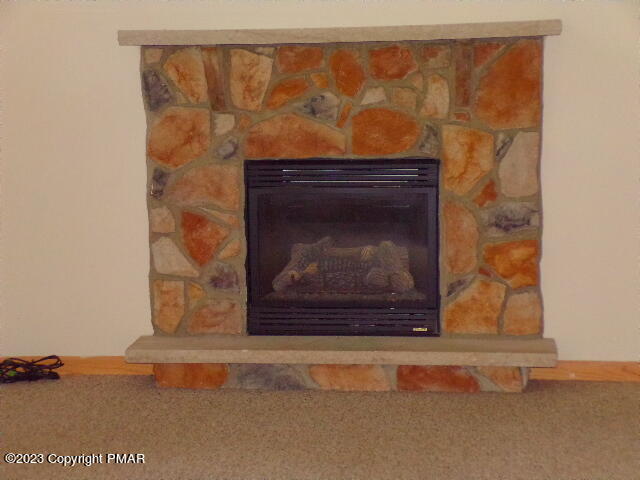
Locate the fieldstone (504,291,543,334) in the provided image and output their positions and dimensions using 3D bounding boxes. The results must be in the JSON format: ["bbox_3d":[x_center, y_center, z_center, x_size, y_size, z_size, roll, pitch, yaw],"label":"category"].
[{"bbox_3d":[0.948,0.337,6.407,0.175,0.203,0.070,0,7,7],"label":"fieldstone"}]

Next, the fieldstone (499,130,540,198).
[{"bbox_3d":[0.920,-0.349,6.330,0.187,0.299,0.075,0,7,7],"label":"fieldstone"}]

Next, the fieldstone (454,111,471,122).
[{"bbox_3d":[0.631,-0.548,6.056,0.070,0.053,0.045,0,8,8],"label":"fieldstone"}]

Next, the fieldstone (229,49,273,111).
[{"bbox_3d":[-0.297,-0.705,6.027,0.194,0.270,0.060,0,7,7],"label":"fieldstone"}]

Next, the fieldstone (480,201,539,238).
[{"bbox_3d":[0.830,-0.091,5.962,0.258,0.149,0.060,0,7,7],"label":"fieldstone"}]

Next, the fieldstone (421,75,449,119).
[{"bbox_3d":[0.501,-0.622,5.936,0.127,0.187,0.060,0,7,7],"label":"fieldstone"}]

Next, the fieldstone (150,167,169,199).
[{"bbox_3d":[-0.760,-0.271,6.549,0.083,0.146,0.060,0,7,7],"label":"fieldstone"}]

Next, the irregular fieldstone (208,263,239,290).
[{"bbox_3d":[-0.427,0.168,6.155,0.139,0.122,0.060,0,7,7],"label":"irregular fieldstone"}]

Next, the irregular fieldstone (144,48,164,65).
[{"bbox_3d":[-0.783,-0.868,6.477,0.092,0.075,0.055,0,7,7],"label":"irregular fieldstone"}]

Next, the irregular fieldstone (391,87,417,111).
[{"bbox_3d":[0.373,-0.630,6.083,0.115,0.106,0.055,0,8,8],"label":"irregular fieldstone"}]

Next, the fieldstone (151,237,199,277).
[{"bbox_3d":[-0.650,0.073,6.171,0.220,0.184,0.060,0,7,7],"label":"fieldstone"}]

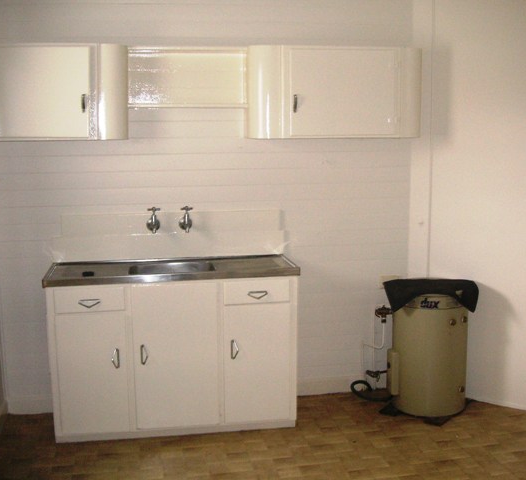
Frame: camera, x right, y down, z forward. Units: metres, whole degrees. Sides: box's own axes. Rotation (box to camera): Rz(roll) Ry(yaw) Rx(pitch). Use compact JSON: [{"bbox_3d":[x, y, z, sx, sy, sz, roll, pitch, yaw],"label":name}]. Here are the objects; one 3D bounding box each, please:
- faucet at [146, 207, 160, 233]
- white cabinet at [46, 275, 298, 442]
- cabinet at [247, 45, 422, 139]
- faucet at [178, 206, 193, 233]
[{"bbox_3d":[-0.622,-0.113,3.868,0.078,0.145,0.115,-2,9,-10],"label":"faucet"},{"bbox_3d":[-0.500,0.613,3.870,1.320,0.862,0.450,-2,9,-10],"label":"white cabinet"},{"bbox_3d":[0.408,-0.826,3.866,0.985,0.490,0.320,-2,9,-10],"label":"cabinet"},{"bbox_3d":[-0.442,-0.117,3.901,0.078,0.145,0.115,-2,9,-10],"label":"faucet"}]

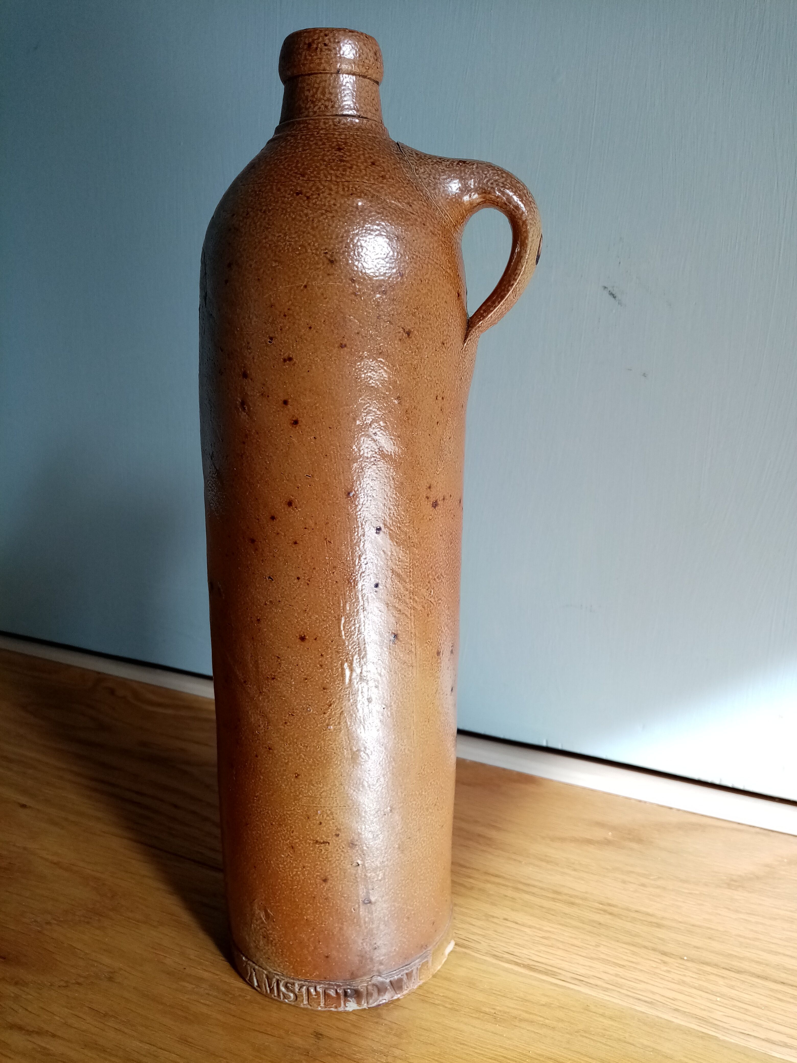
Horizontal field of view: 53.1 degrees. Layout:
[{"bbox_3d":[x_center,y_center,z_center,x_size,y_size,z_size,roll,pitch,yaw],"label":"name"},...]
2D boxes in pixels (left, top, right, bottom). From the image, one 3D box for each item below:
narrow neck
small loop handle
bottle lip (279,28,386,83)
[{"bbox_3d":[-0.019,-0.126,0.238,0.031,0.011,0.031,-1,14,-4],"label":"narrow neck"},{"bbox_3d":[0.029,-0.082,0.236,0.026,0.052,0.019,4,14,13],"label":"small loop handle"},{"bbox_3d":[-0.019,-0.137,0.235,0.031,0.013,0.031,-1,14,-4],"label":"bottle lip"}]

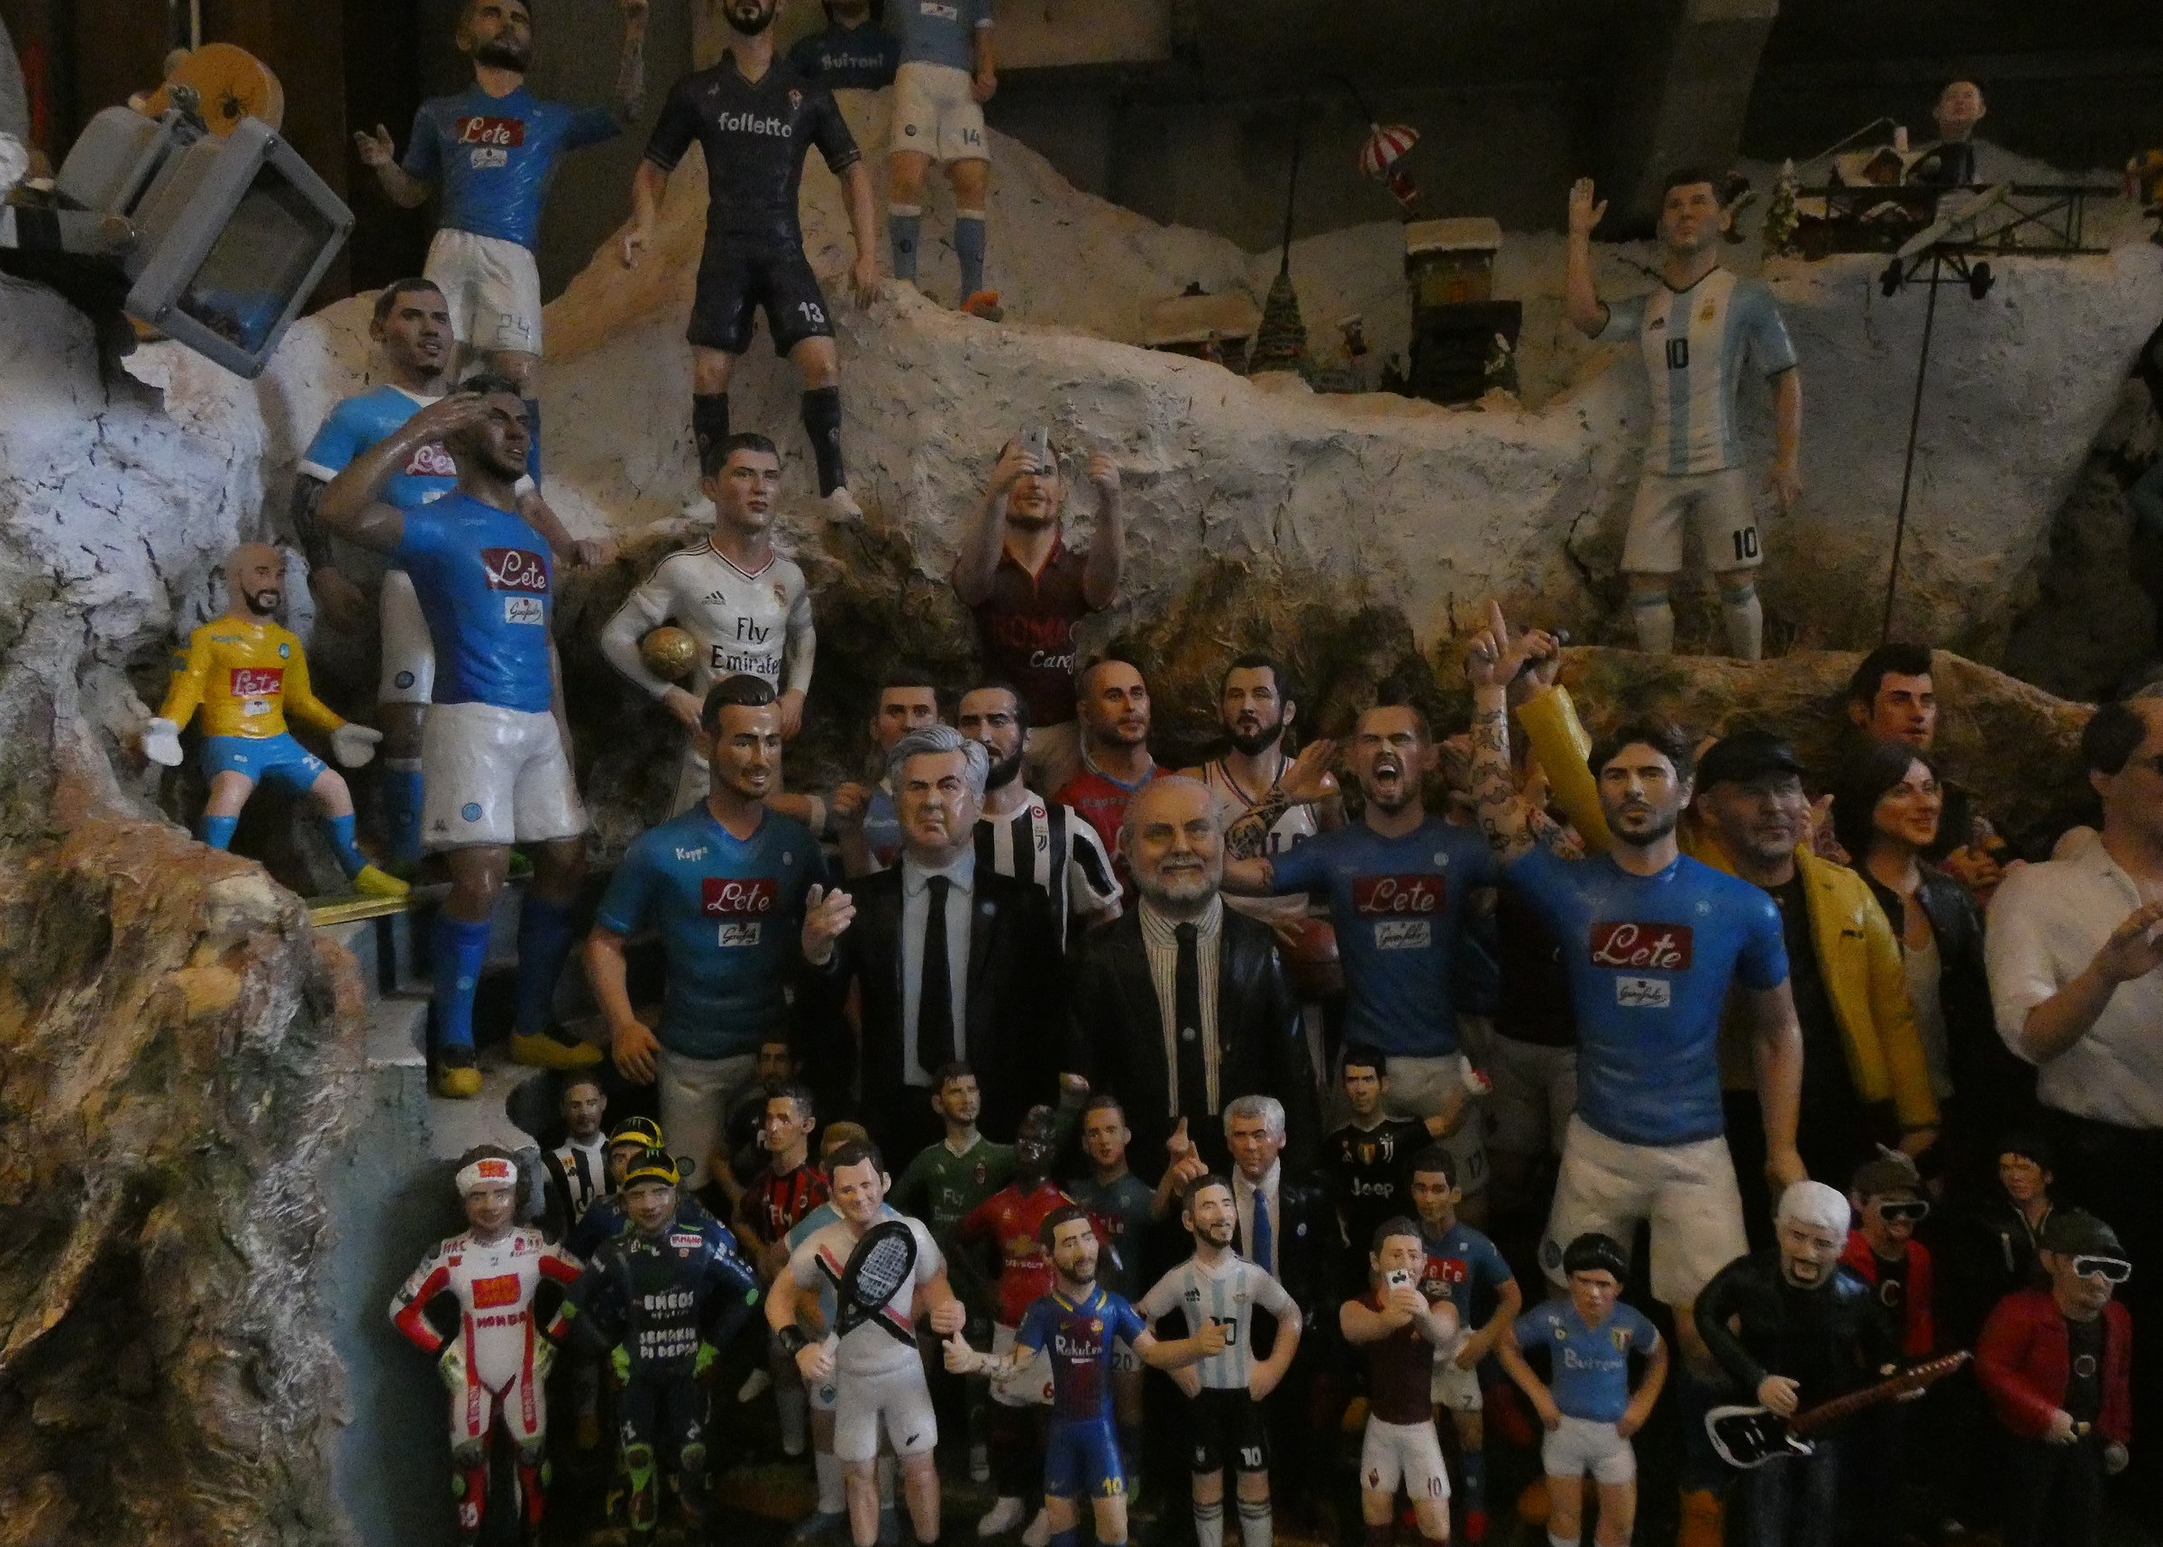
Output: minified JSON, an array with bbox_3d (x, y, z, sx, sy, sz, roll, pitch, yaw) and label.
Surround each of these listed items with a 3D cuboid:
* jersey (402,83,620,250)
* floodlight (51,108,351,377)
[{"bbox_3d":[-0.404,-0.427,1.100,0.148,0.120,0.070,-1,4,-15],"label":"jersey"},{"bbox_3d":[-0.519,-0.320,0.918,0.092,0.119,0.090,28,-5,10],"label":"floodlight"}]

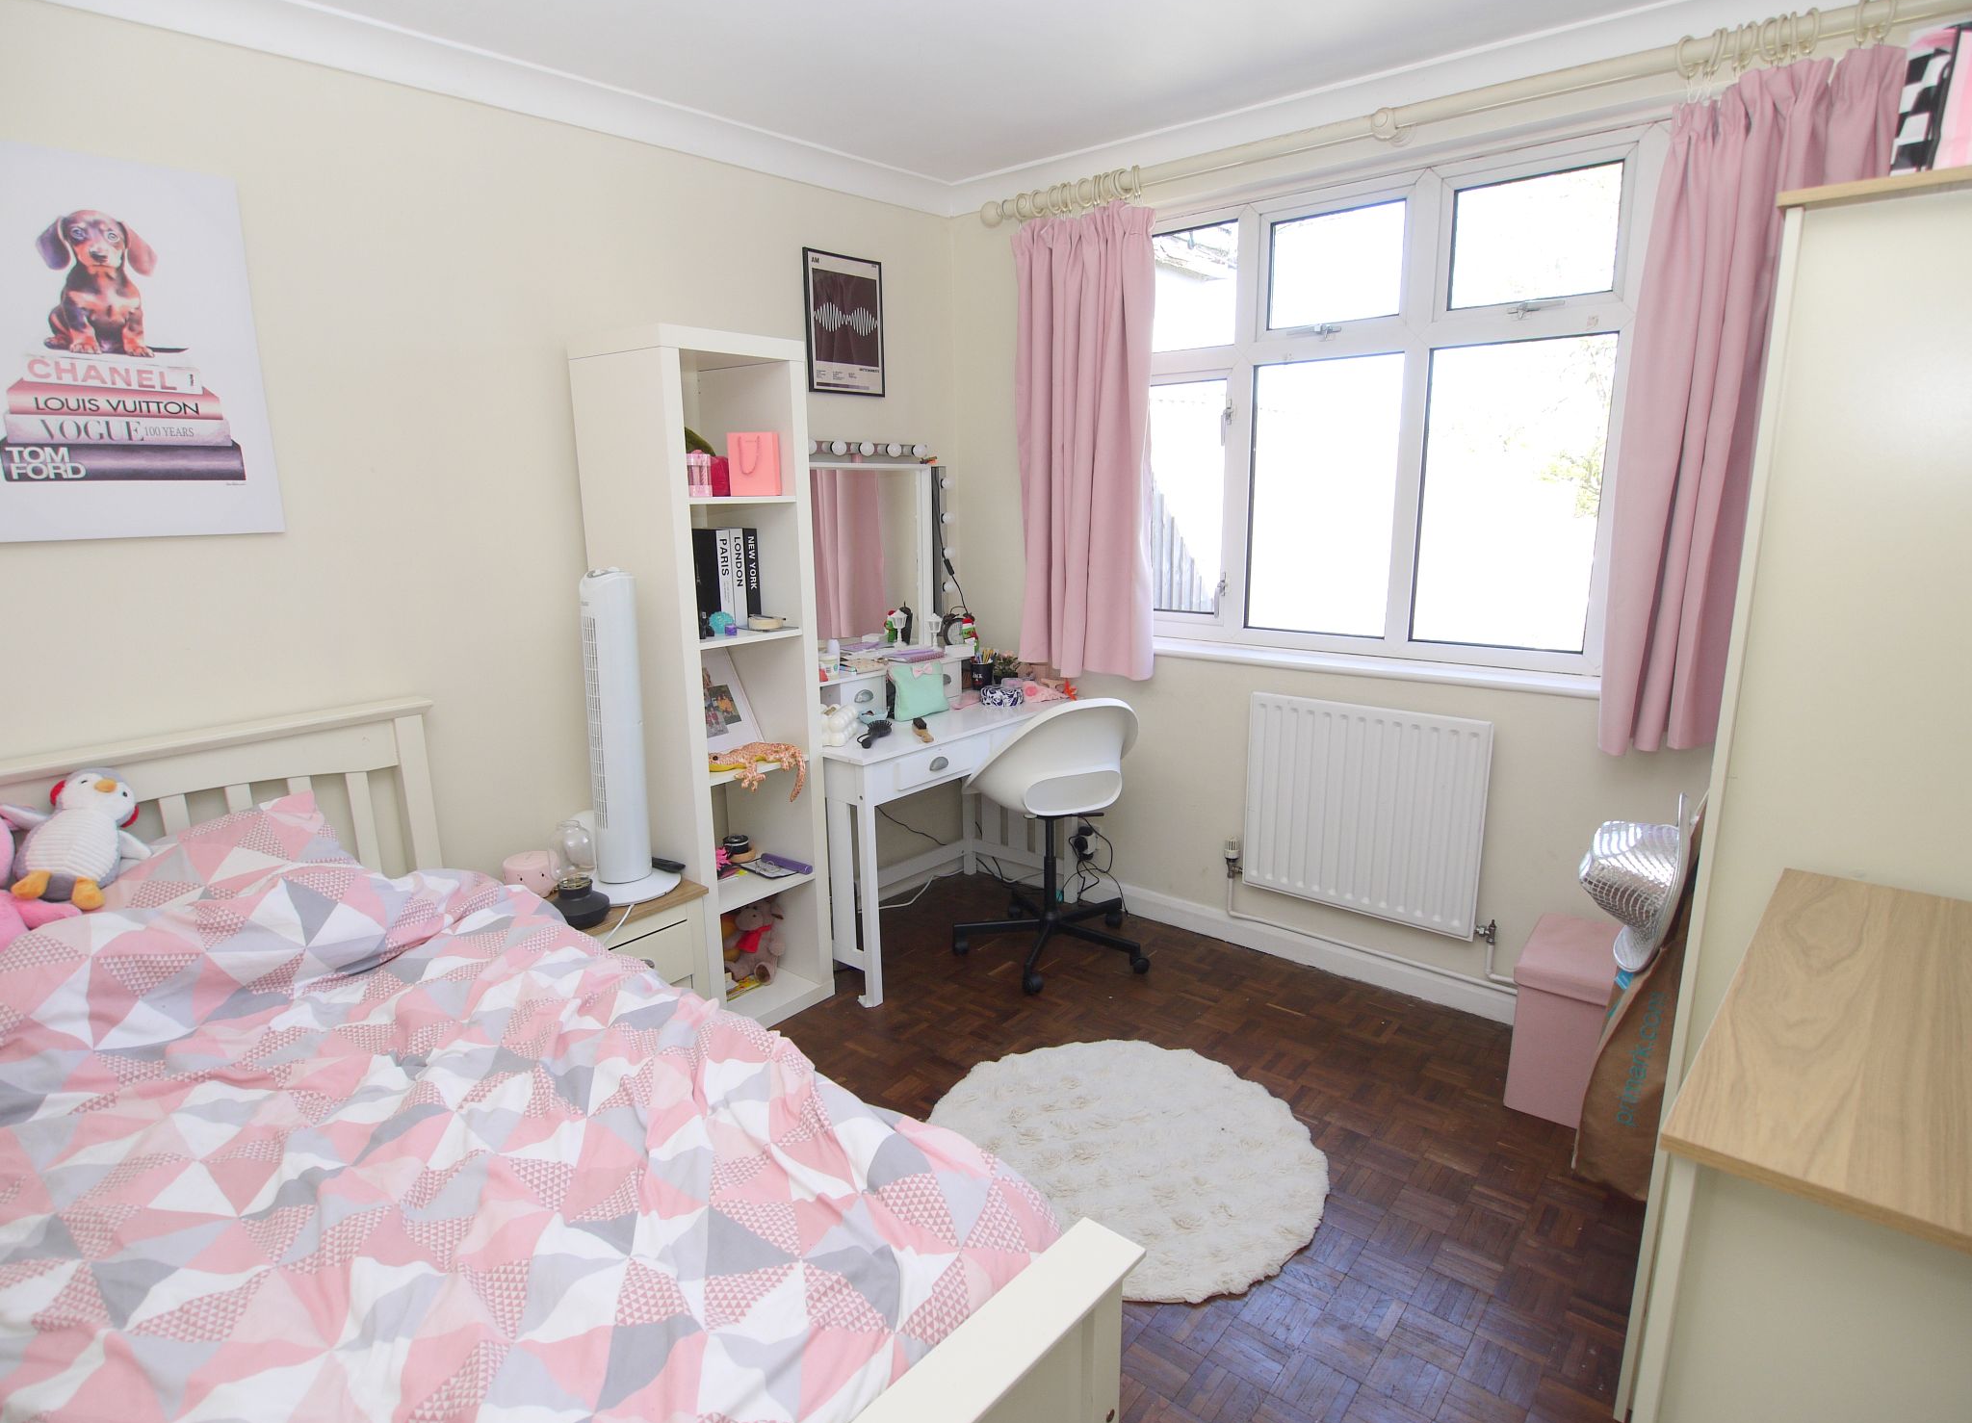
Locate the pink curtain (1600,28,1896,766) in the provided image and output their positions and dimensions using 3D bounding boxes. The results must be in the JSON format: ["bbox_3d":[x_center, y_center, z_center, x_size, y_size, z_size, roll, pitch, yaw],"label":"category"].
[{"bbox_3d":[1.607,-0.575,2.176,0.380,1.395,0.120,10,17,41],"label":"pink curtain"}]

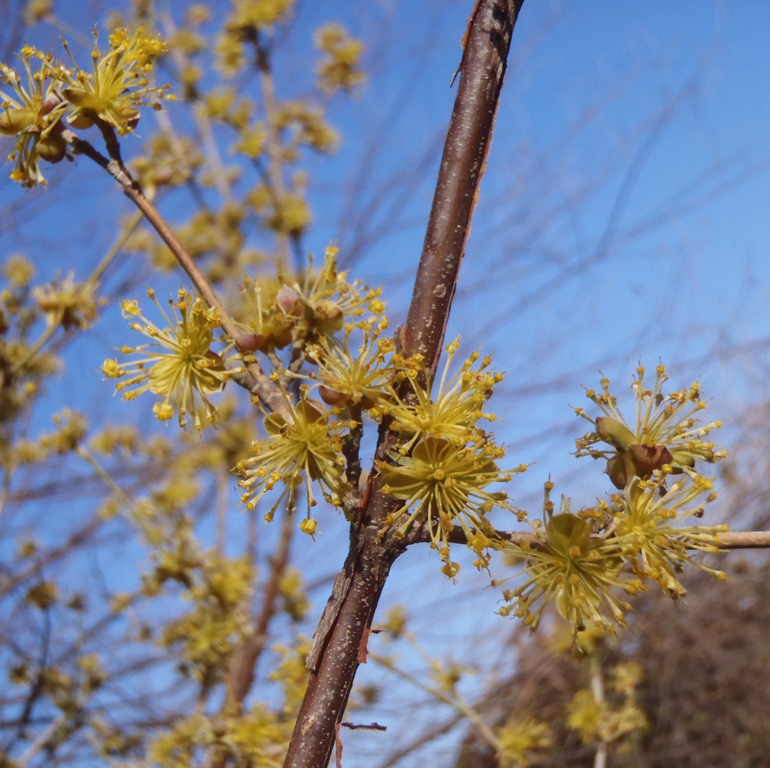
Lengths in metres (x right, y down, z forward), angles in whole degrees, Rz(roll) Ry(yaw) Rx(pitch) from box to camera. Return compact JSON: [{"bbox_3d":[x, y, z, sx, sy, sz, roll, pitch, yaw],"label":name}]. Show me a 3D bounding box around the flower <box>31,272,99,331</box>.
[{"bbox_3d":[-0.108,-0.028,0.600,0.022,0.020,0.022,-1,-8,6],"label":"flower"}]

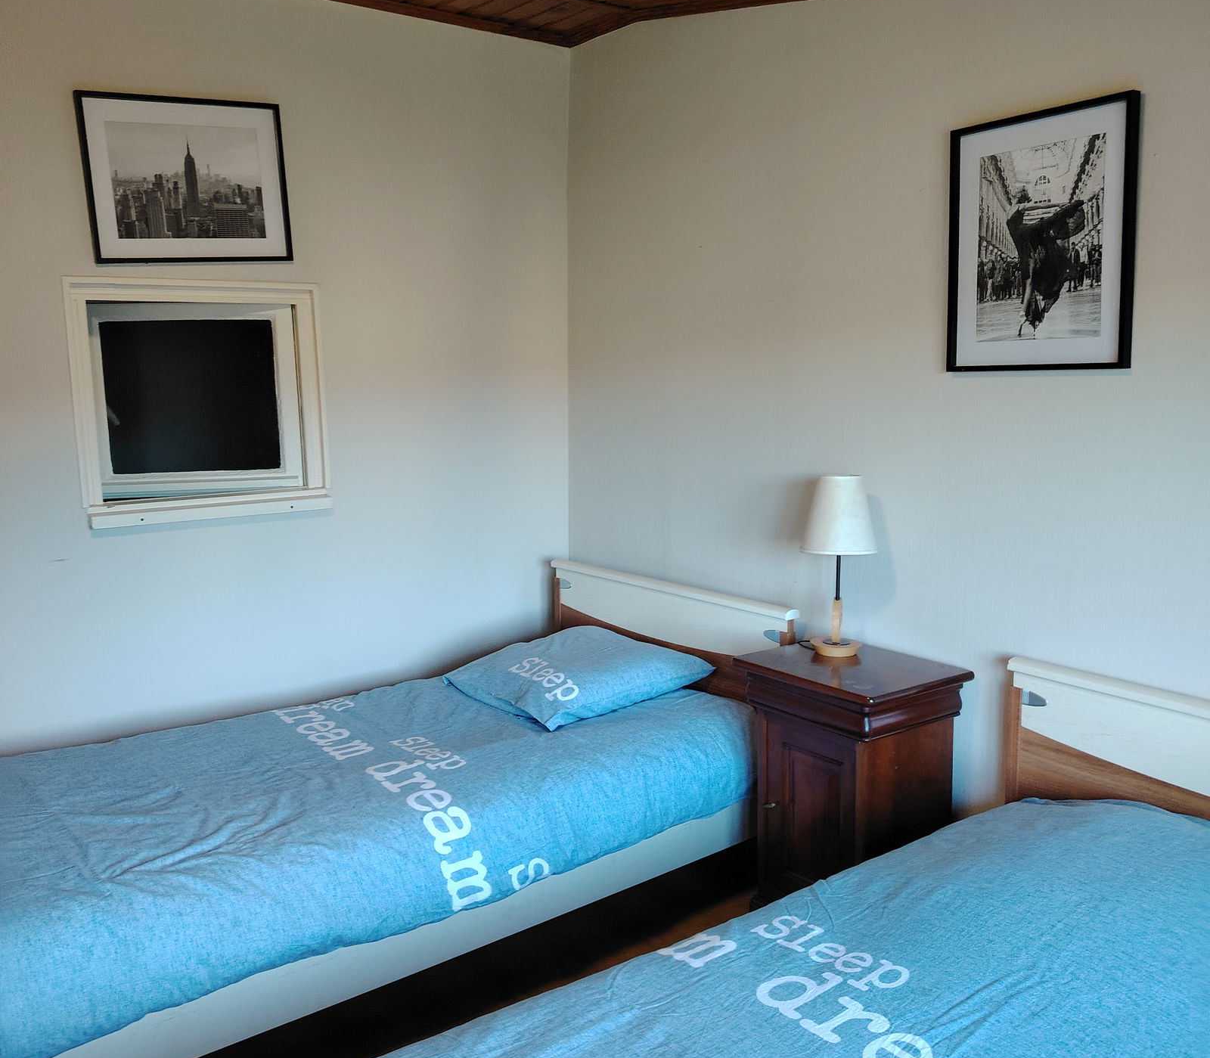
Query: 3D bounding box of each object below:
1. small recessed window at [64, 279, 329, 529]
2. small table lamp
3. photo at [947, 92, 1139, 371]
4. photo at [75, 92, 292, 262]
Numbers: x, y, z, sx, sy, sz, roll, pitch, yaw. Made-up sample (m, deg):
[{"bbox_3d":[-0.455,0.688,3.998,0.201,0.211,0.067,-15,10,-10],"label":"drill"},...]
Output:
[{"bbox_3d":[-1.105,-0.355,3.080,0.669,0.636,0.100,-7,11,-35],"label":"small recessed window"},{"bbox_3d":[0.564,0.088,2.712,0.188,0.435,0.188,-1,9,0],"label":"small table lamp"},{"bbox_3d":[0.901,-0.595,2.334,0.024,0.521,0.421,-8,10,-36],"label":"photo"},{"bbox_3d":[-1.099,-0.920,2.963,0.518,0.418,0.024,-10,12,-35],"label":"photo"}]

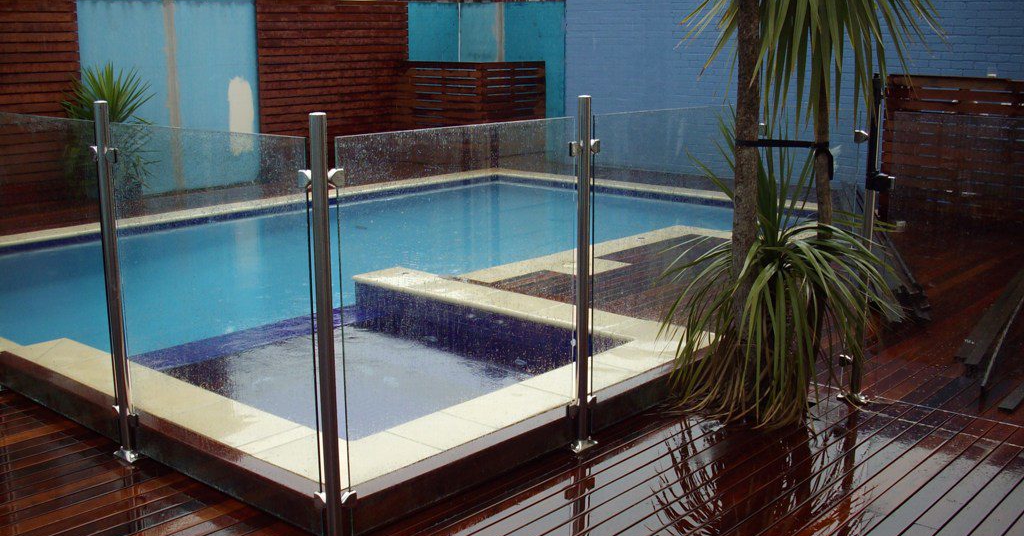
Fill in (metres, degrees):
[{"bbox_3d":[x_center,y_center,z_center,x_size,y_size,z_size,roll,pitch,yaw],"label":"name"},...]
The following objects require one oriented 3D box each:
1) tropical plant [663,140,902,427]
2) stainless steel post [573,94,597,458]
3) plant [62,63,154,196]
[{"bbox_3d":[1.230,0.051,4.973,1.050,1.200,1.000,2,12,13],"label":"tropical plant"},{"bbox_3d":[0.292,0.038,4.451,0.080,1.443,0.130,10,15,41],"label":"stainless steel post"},{"bbox_3d":[-4.018,-1.328,10.920,0.900,1.320,0.880,-4,12,-20],"label":"plant"}]

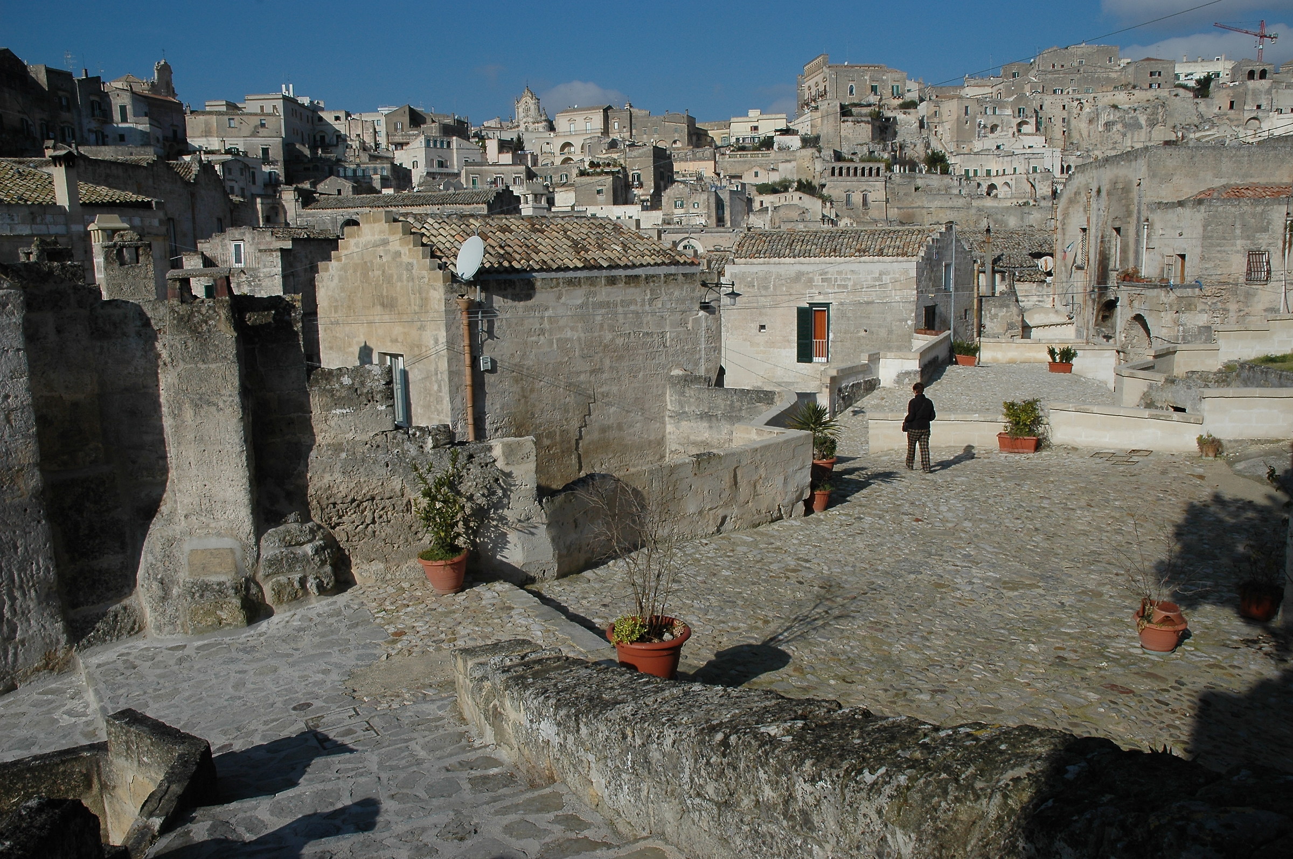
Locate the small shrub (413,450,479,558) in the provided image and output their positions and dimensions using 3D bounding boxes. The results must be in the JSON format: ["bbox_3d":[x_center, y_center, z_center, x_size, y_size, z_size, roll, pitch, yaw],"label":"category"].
[{"bbox_3d":[-2.018,0.752,9.750,0.640,1.050,0.600,-2,8,-11],"label":"small shrub"}]

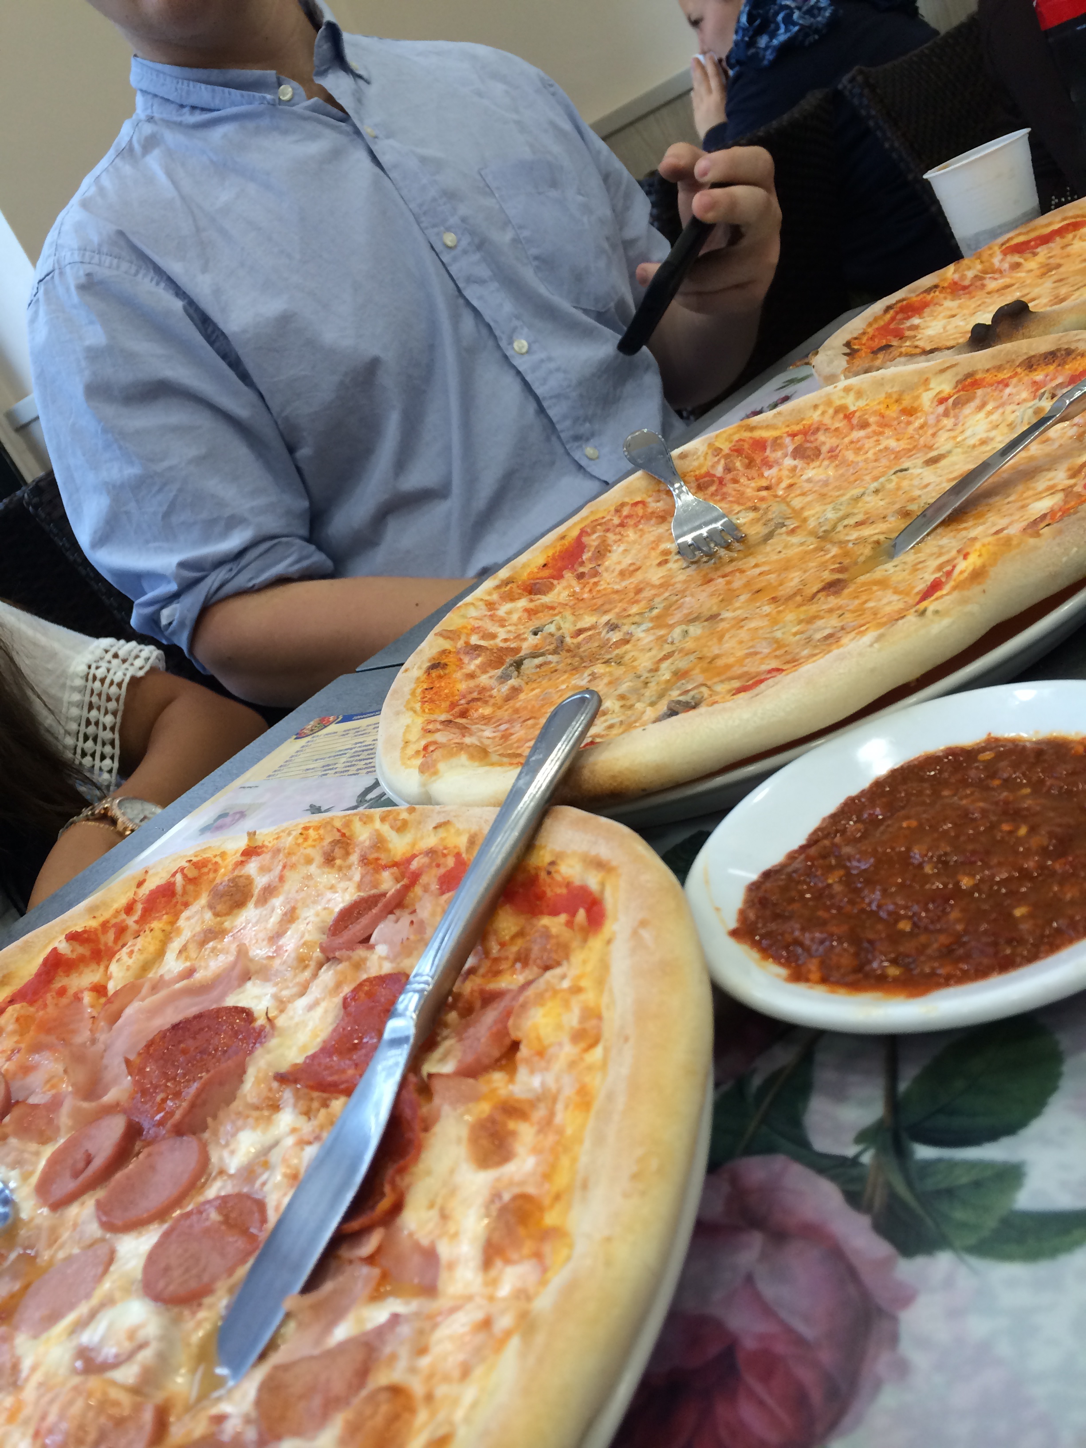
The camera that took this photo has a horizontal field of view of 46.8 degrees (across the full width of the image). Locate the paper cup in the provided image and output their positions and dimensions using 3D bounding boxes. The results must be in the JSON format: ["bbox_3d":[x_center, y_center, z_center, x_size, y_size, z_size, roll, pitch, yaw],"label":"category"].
[{"bbox_3d":[0.287,-0.329,0.798,0.066,0.074,0.066,-23,23,10],"label":"paper cup"}]

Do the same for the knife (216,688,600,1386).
[{"bbox_3d":[-0.023,0.059,0.311,0.019,0.010,0.209,-11,35,35],"label":"knife"}]

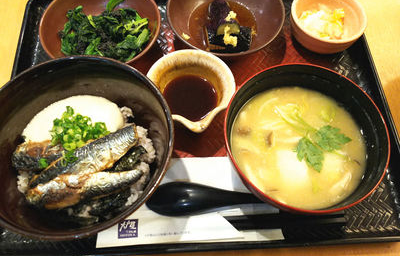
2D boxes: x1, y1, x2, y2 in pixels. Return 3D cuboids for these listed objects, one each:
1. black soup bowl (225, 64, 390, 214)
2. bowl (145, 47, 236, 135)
[{"bbox_3d":[0.087,0.016,0.290,0.133,0.073,0.133,1,67,-2],"label":"black soup bowl"},{"bbox_3d":[-0.010,-0.029,0.320,0.088,0.045,0.092,1,67,-2],"label":"bowl"}]

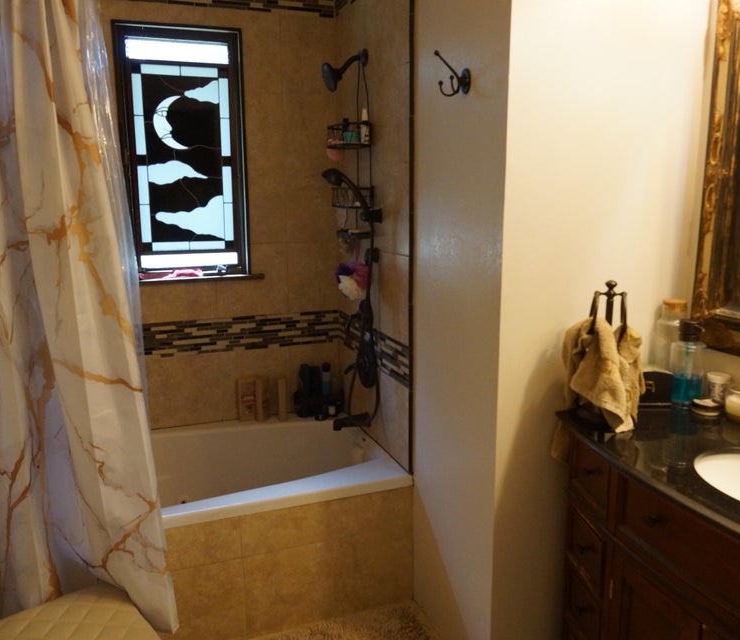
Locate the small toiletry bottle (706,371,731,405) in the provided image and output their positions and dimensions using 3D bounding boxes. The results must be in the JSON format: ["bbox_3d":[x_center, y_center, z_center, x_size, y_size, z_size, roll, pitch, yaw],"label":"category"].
[{"bbox_3d":[0.954,0.196,1.752,0.061,0.090,0.061,4,11,25],"label":"small toiletry bottle"}]

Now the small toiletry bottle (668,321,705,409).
[{"bbox_3d":[0.885,0.119,1.770,0.090,0.238,0.090,-4,10,-20],"label":"small toiletry bottle"}]

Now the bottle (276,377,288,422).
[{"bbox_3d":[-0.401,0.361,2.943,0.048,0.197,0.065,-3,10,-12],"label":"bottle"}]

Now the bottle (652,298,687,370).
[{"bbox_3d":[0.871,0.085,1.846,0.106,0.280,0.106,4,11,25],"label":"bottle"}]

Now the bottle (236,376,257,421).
[{"bbox_3d":[-0.562,0.364,2.943,0.083,0.195,0.048,-3,10,-12],"label":"bottle"}]

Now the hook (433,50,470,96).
[{"bbox_3d":[0.222,-0.671,1.751,0.095,0.117,0.072,-4,10,-20],"label":"hook"}]

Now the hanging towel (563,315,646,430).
[{"bbox_3d":[0.604,0.127,1.659,0.198,0.258,0.170,3,10,22],"label":"hanging towel"}]

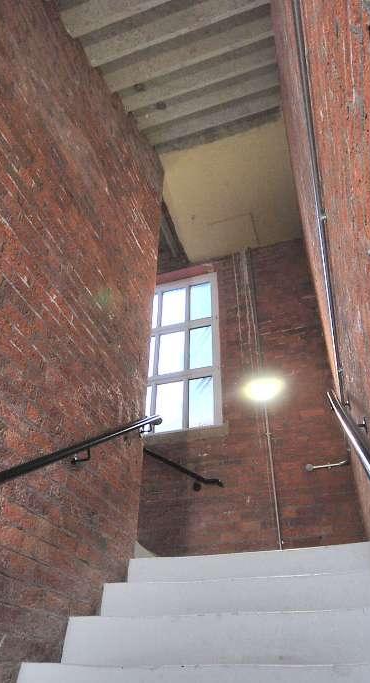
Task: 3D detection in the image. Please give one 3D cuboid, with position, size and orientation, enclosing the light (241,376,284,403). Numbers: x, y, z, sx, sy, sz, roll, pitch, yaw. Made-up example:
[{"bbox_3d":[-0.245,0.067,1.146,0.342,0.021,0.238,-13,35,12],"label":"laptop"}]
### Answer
[{"bbox_3d":[0.788,0.477,4.529,0.360,0.200,0.130,-11,-40,15],"label":"light"}]

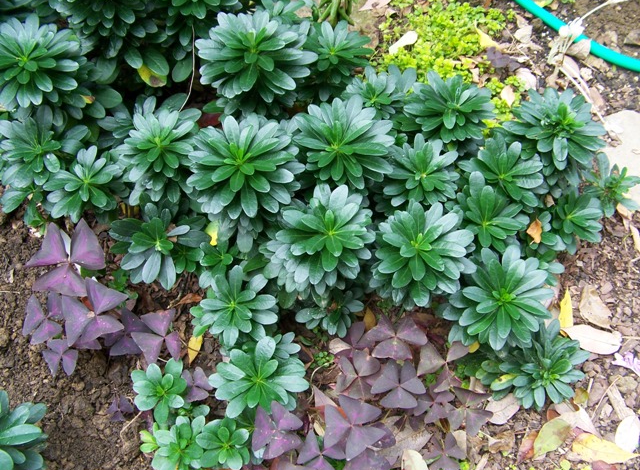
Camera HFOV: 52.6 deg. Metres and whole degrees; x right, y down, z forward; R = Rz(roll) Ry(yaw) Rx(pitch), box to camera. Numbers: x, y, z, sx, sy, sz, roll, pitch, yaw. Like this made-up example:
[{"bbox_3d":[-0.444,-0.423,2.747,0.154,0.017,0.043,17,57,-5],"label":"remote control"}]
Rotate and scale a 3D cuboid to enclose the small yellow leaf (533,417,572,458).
[{"bbox_3d":[0.280,0.250,0.780,0.062,0.009,0.029,-31,57,-20],"label":"small yellow leaf"}]

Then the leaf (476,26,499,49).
[{"bbox_3d":[0.338,-0.399,1.307,0.033,0.012,0.064,-32,67,-9],"label":"leaf"}]

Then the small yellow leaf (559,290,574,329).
[{"bbox_3d":[0.283,0.084,0.741,0.018,0.008,0.050,8,70,3],"label":"small yellow leaf"}]

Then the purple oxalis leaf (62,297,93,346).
[{"bbox_3d":[-0.255,0.088,0.686,0.034,0.012,0.058,-10,65,-5],"label":"purple oxalis leaf"}]

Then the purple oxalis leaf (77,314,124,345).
[{"bbox_3d":[-0.269,0.115,0.797,0.051,0.014,0.031,18,60,3],"label":"purple oxalis leaf"}]

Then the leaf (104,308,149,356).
[{"bbox_3d":[-0.247,0.125,0.835,0.060,0.015,0.061,-4,63,-10],"label":"leaf"}]

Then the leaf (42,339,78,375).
[{"bbox_3d":[-0.330,0.156,0.822,0.043,0.014,0.044,-4,65,-14],"label":"leaf"}]

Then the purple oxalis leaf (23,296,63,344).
[{"bbox_3d":[-0.323,0.097,0.755,0.046,0.015,0.059,-5,65,-13],"label":"purple oxalis leaf"}]

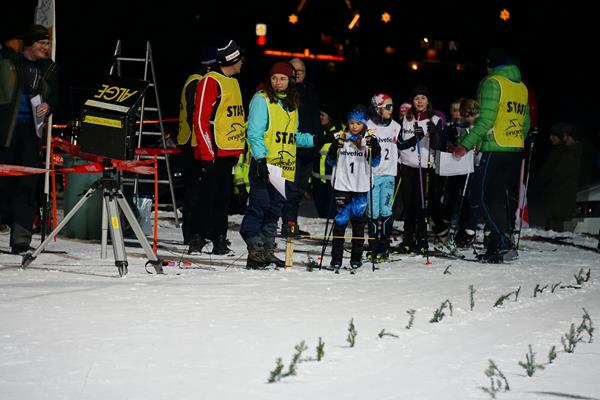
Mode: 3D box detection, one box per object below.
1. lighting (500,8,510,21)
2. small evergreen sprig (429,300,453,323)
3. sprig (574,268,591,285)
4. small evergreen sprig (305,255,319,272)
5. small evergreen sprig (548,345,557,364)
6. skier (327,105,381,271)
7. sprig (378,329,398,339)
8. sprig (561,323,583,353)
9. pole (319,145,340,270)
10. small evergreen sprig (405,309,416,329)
[{"bbox_3d":[7.399,-6.679,150.000,0.400,0.440,0.200,1,2,0],"label":"lighting"},{"bbox_3d":[0.900,0.715,26.700,0.155,0.140,0.090,1,1,0],"label":"small evergreen sprig"},{"bbox_3d":[2.204,0.599,32.500,0.125,0.125,0.110,1,2,0],"label":"sprig"},{"bbox_3d":[0.094,0.518,34.000,0.115,0.150,0.100,1,1,0],"label":"small evergreen sprig"},{"bbox_3d":[1.394,0.853,23.000,0.048,0.110,0.050,0,2,0],"label":"small evergreen sprig"},{"bbox_3d":[0.449,-0.105,35.000,0.460,1.370,0.420,1,2,3],"label":"skier"},{"bbox_3d":[0.554,0.838,26.100,0.125,0.060,0.080,1,2,0],"label":"sprig"},{"bbox_3d":[1.551,0.785,23.800,0.126,0.172,0.110,0,2,0],"label":"sprig"},{"bbox_3d":[0.255,0.041,34.250,0.070,1.090,0.070,9,9,0],"label":"pole"},{"bbox_3d":[0.710,0.768,26.900,0.075,0.130,0.075,1,2,0],"label":"small evergreen sprig"}]

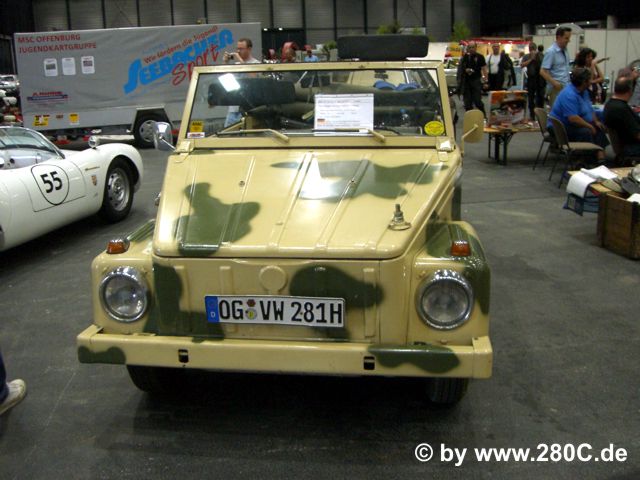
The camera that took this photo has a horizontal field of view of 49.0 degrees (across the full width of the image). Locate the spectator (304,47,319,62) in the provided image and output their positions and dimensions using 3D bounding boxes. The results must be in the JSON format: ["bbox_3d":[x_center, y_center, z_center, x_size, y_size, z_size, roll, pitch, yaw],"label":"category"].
[{"bbox_3d":[-0.214,-4.373,19.524,0.500,1.790,0.330,-2,14,0],"label":"spectator"}]

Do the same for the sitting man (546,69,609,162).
[{"bbox_3d":[3.498,-1.675,9.508,0.850,1.290,0.600,4,15,20],"label":"sitting man"}]

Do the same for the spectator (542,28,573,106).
[{"bbox_3d":[3.149,-1.877,9.352,0.500,1.840,0.360,-13,19,-38],"label":"spectator"}]

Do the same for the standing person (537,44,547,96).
[{"bbox_3d":[6.097,-4.483,19.338,0.500,1.720,0.350,3,15,17],"label":"standing person"}]

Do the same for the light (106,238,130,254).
[{"bbox_3d":[-0.818,0.028,2.850,0.072,0.053,0.085,1,15,8],"label":"light"}]

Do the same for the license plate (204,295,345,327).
[{"bbox_3d":[-0.168,0.265,2.599,0.520,0.110,0.012,1,15,8],"label":"license plate"}]

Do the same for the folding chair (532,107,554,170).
[{"bbox_3d":[3.158,-1.332,9.177,0.550,0.810,0.500,6,16,27],"label":"folding chair"}]

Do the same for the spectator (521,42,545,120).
[{"bbox_3d":[4.981,-3.717,16.429,0.550,1.740,0.400,8,17,32],"label":"spectator"}]

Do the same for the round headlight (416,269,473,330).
[{"bbox_3d":[0.460,0.222,2.585,0.200,0.200,0.085,1,15,8],"label":"round headlight"}]

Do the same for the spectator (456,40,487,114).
[{"bbox_3d":[3.498,-3.658,16.228,0.640,1.750,0.440,4,16,20],"label":"spectator"}]

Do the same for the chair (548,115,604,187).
[{"bbox_3d":[2.998,-1.059,8.285,0.540,0.810,0.480,0,15,4],"label":"chair"}]

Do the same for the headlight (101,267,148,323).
[{"bbox_3d":[-0.770,0.214,2.764,0.200,0.205,0.090,0,14,7],"label":"headlight"}]

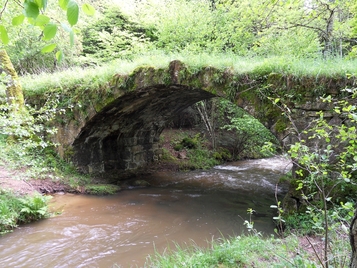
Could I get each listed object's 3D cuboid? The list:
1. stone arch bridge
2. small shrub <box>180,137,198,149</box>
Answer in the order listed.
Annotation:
[{"bbox_3d":[0.319,-0.218,8.572,9.042,3.102,4.290,1,3,25],"label":"stone arch bridge"},{"bbox_3d":[0.466,0.360,11.800,0.780,0.520,0.650,0,3,0],"label":"small shrub"}]

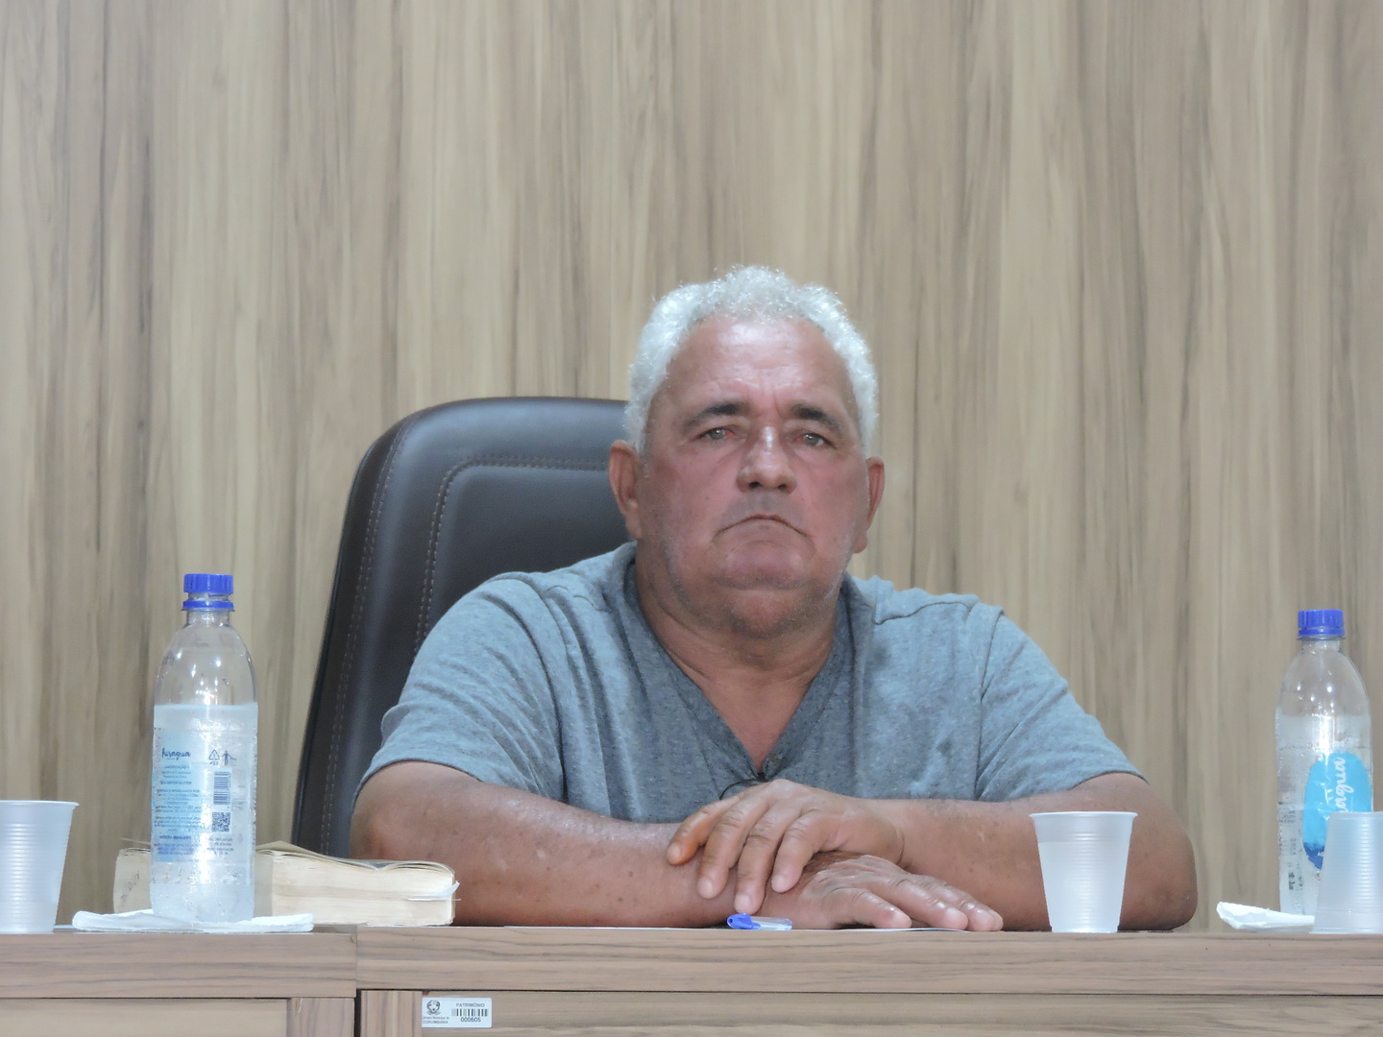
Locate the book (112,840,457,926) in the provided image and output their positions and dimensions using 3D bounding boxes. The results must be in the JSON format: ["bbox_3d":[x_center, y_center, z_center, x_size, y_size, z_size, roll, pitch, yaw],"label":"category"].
[{"bbox_3d":[-0.270,0.245,4.873,0.139,0.050,0.203,3,-6,-35],"label":"book"}]

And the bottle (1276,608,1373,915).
[{"bbox_3d":[0.421,0.166,4.910,0.065,0.211,0.065,0,-5,0],"label":"bottle"}]

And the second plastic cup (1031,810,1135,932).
[{"bbox_3d":[0.254,0.230,4.790,0.071,0.080,0.071,0,-5,0],"label":"second plastic cup"}]

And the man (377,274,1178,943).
[{"bbox_3d":[0.056,0.447,5.020,0.570,1.230,0.680,0,-5,-4],"label":"man"}]

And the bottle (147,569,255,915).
[{"bbox_3d":[-0.299,0.142,4.560,0.064,0.215,0.064,0,-5,0],"label":"bottle"}]

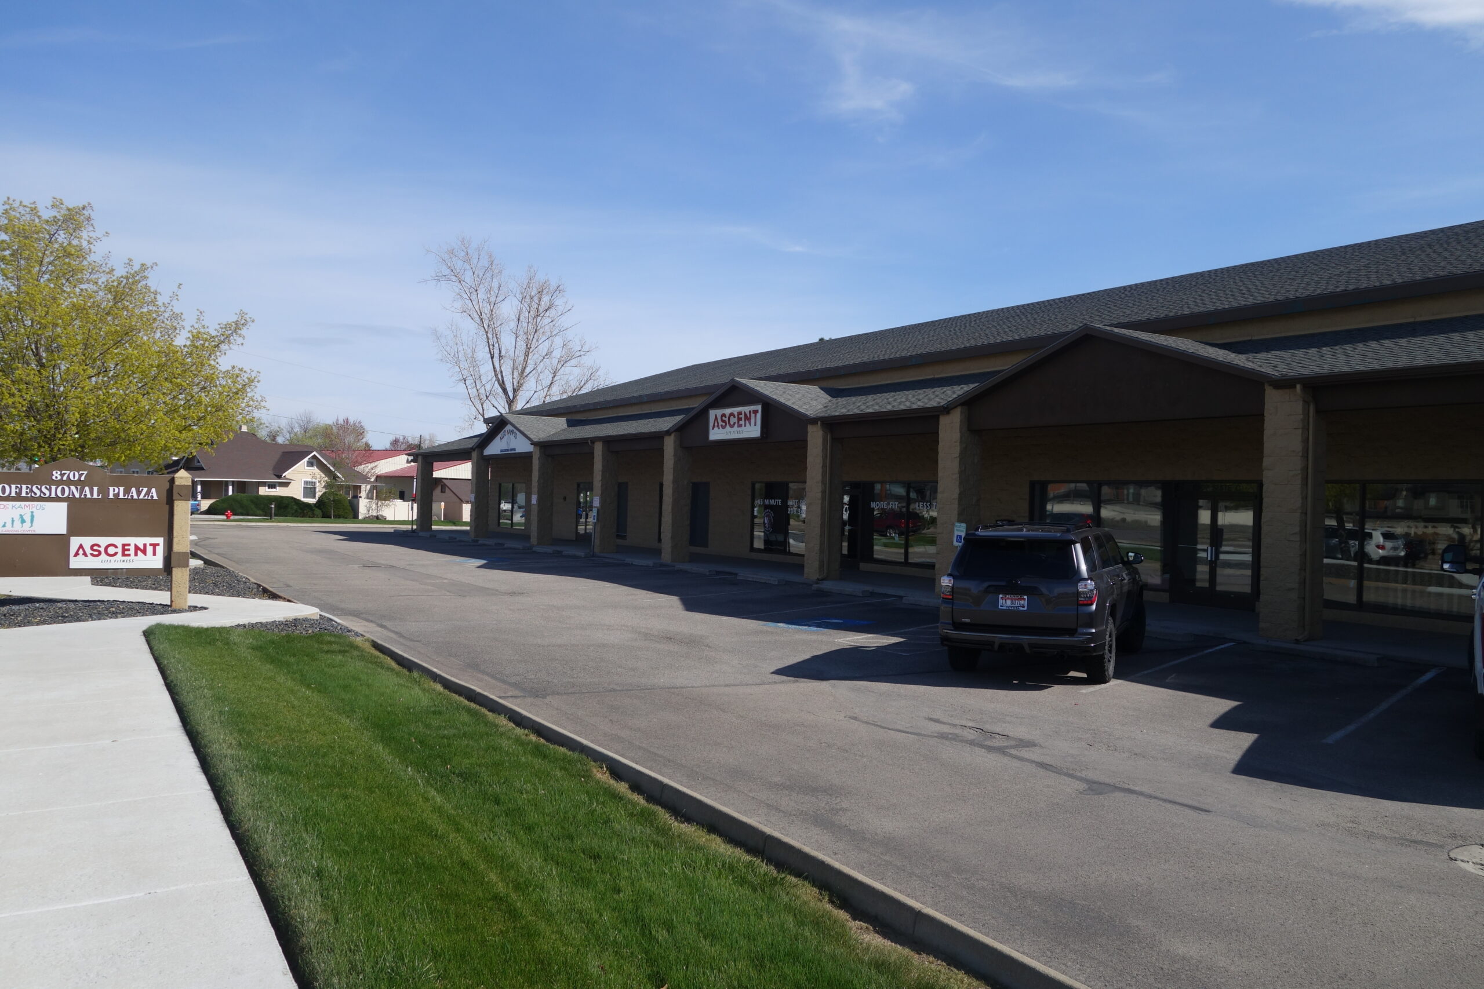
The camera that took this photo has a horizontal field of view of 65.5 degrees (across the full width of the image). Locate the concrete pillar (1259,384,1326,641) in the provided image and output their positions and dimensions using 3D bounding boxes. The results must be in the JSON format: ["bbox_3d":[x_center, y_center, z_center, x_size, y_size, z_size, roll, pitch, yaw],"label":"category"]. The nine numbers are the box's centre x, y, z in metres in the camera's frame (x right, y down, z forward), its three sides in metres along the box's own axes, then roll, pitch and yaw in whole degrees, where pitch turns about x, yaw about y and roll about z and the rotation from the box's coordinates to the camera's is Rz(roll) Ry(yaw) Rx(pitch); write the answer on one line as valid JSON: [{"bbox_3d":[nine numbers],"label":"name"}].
[{"bbox_3d":[8.138,0.262,17.021,0.610,3.700,0.610,1,0,-31],"label":"concrete pillar"}]

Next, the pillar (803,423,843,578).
[{"bbox_3d":[1.942,0.182,27.291,0.603,3.678,0.608,1,0,-31],"label":"pillar"}]

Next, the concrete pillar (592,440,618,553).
[{"bbox_3d":[-4.484,0.093,38.120,0.603,3.678,0.608,1,0,-31],"label":"concrete pillar"}]

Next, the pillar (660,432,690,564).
[{"bbox_3d":[-1.899,0.129,33.763,0.603,3.678,0.608,1,0,-31],"label":"pillar"}]

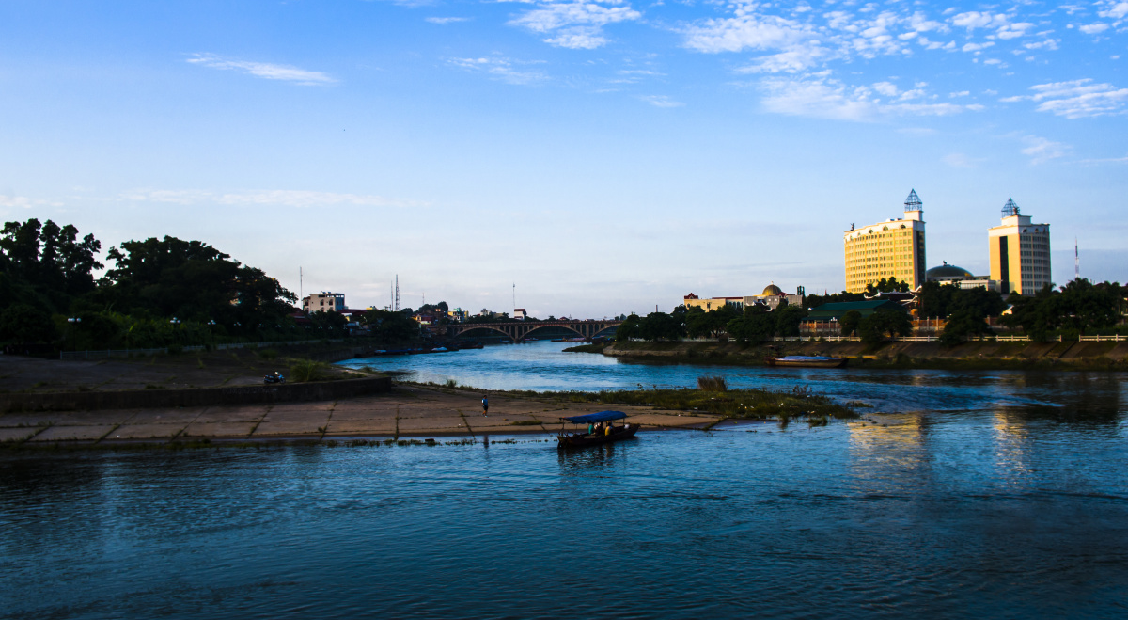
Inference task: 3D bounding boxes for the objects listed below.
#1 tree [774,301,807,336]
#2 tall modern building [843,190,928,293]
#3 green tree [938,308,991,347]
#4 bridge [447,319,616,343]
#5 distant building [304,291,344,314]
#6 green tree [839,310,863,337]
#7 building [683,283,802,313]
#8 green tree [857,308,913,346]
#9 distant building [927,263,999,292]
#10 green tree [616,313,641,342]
[{"bbox_3d":[49.640,2.310,212.000,7.200,8.300,7.000,-1,-1,13],"label":"tree"},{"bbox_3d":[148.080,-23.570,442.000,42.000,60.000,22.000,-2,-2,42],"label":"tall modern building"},{"bbox_3d":[68.810,3.060,166.000,9.300,6.500,8.300,-2,-1,23],"label":"green tree"},{"bbox_3d":[-10.830,13.200,573.000,118.000,13.000,10.000,-2,-1,18],"label":"bridge"},{"bbox_3d":[-106.110,1.770,430.000,18.500,18.500,15.000,-1,-1,3],"label":"distant building"},{"bbox_3d":[58.060,2.990,196.000,5.000,6.400,5.000,-2,-1,16],"label":"green tree"},{"bbox_3d":[68.350,-1.610,370.000,45.000,17.000,25.000,-1,-1,5],"label":"building"},{"bbox_3d":[60.930,3.120,184.000,10.200,6.700,8.800,-2,-1,18],"label":"green tree"},{"bbox_3d":[185.490,-8.620,456.000,35.000,26.000,30.000,-2,-1,18],"label":"distant building"},{"bbox_3d":[18.860,4.960,284.000,7.900,8.400,7.500,-1,-1,4],"label":"green tree"}]

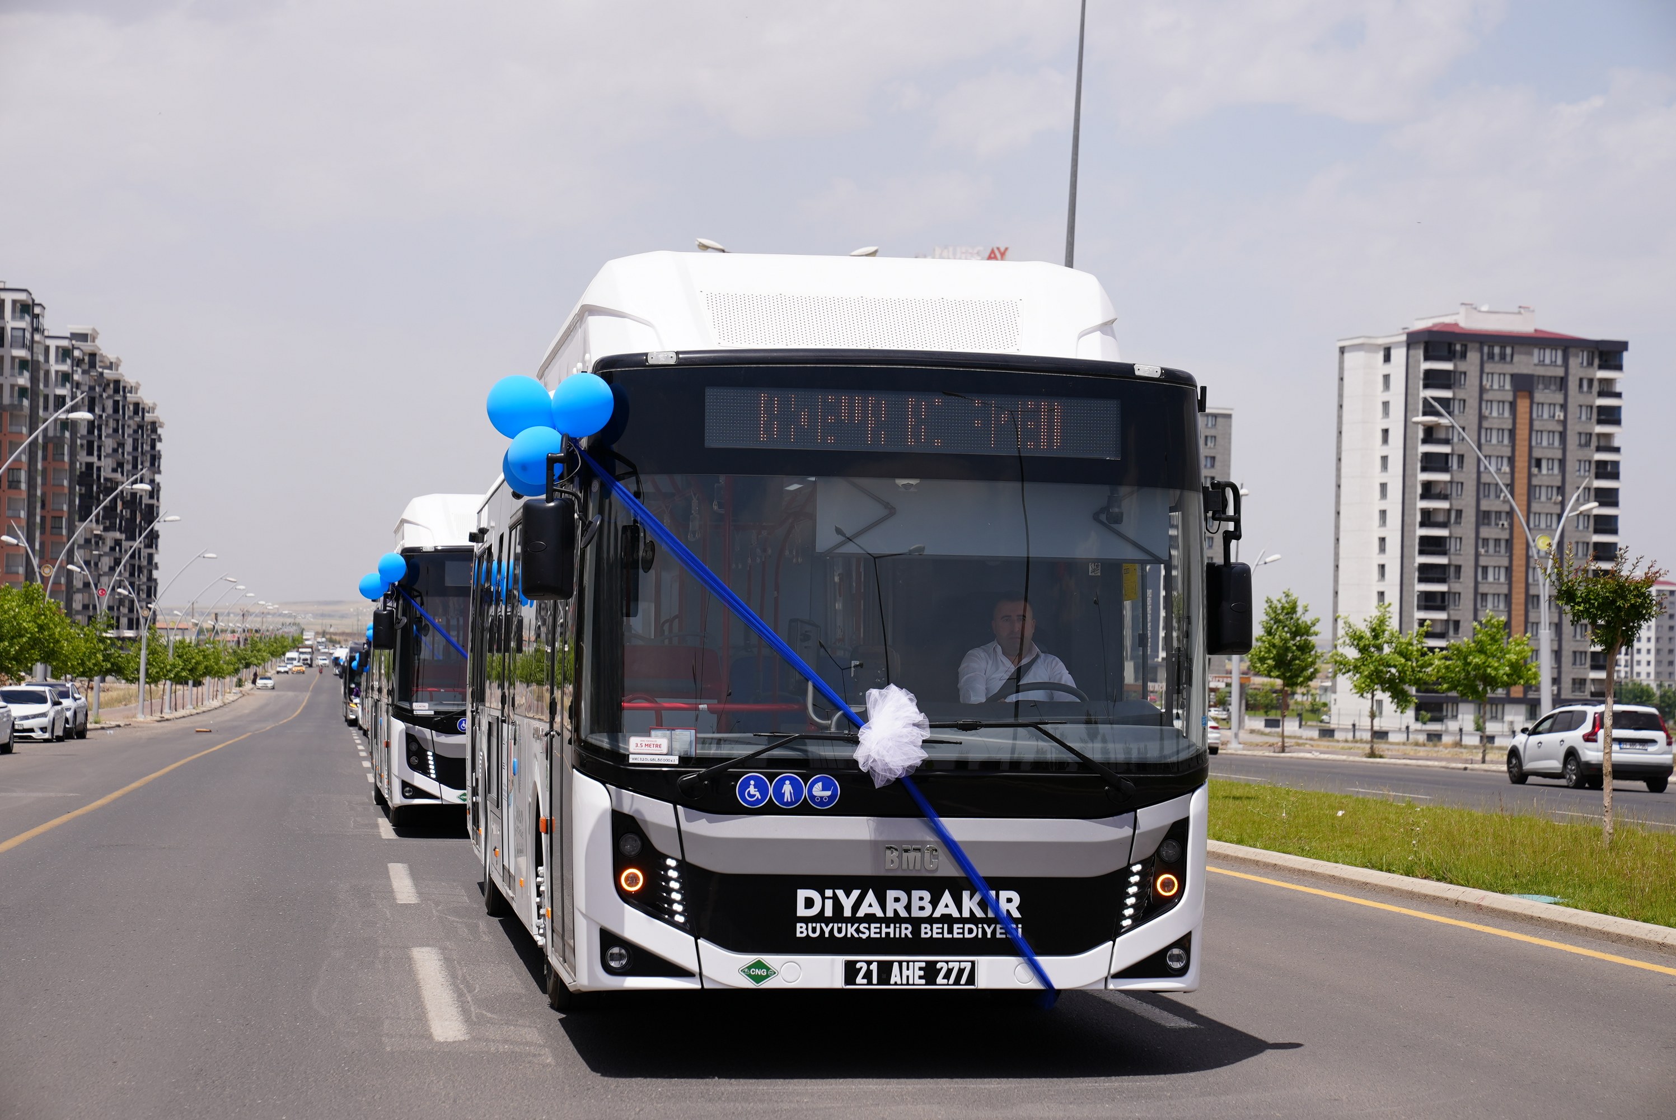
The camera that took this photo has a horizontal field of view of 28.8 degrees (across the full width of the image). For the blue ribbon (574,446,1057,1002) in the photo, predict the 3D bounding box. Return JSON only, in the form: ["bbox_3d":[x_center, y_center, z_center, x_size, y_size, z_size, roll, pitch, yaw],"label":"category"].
[{"bbox_3d":[-0.087,0.642,12.860,1.880,2.190,0.380,2,-2,-9],"label":"blue ribbon"}]

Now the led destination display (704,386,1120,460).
[{"bbox_3d":[0.294,-0.545,12.970,1.675,0.243,0.070,1,-2,-9],"label":"led destination display"}]

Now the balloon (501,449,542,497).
[{"bbox_3d":[-1.217,-0.373,13.050,0.250,0.255,0.250,2,-2,-9],"label":"balloon"}]

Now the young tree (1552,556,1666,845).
[{"bbox_3d":[6.806,1.220,28.800,1.020,2.680,1.000,2,-2,-9],"label":"young tree"}]

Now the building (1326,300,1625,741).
[{"bbox_3d":[71.800,-4.700,365.500,28.500,46.700,15.500,2,-2,-18],"label":"building"}]

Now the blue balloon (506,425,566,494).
[{"bbox_3d":[-1.162,-0.386,12.550,0.240,0.265,0.240,2,-2,-9],"label":"blue balloon"}]

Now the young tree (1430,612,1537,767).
[{"bbox_3d":[14.924,2.967,75.000,2.400,3.400,2.300,2,-2,-9],"label":"young tree"}]

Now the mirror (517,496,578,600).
[{"bbox_3d":[-1.096,-0.042,12.350,0.200,0.390,0.125,1,-2,5],"label":"mirror"}]

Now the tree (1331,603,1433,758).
[{"bbox_3d":[14.350,3.160,86.000,2.650,4.100,2.600,1,-2,9],"label":"tree"}]

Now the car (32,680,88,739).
[{"bbox_3d":[-22.720,4.350,94.000,1.840,1.640,4.400,2,-2,-8],"label":"car"}]

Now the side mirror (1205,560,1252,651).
[{"bbox_3d":[1.606,0.199,13.400,0.190,0.380,0.125,2,-2,-19],"label":"side mirror"}]

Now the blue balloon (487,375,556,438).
[{"bbox_3d":[-1.270,-0.612,13.030,0.270,0.265,0.270,2,-2,-9],"label":"blue balloon"}]

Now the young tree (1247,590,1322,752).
[{"bbox_3d":[12.050,3.004,88.000,2.000,4.400,1.950,2,-2,-9],"label":"young tree"}]

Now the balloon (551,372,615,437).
[{"bbox_3d":[-0.983,-0.596,12.550,0.245,0.250,0.245,2,-2,-9],"label":"balloon"}]

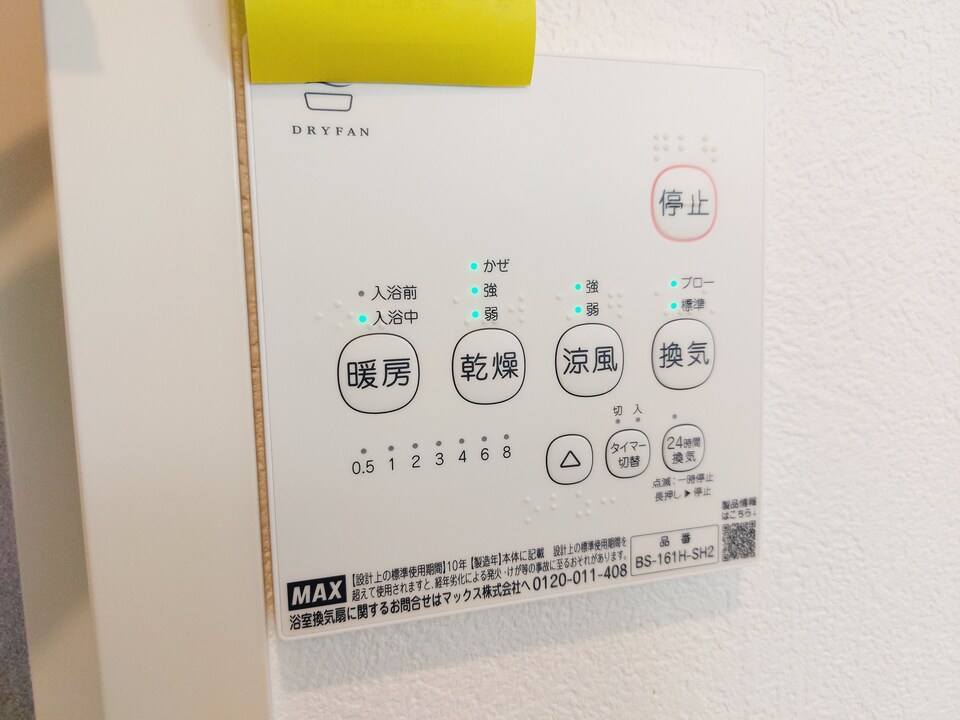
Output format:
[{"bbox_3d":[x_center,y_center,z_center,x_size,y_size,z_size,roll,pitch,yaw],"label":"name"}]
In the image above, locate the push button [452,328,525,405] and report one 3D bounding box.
[{"bbox_3d":[0.002,0.001,0.142,0.017,0.016,0.002,-3,6,-16],"label":"push button"}]

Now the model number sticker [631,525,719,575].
[{"bbox_3d":[0.047,0.046,0.159,0.024,0.010,0.001,-3,6,-16],"label":"model number sticker"}]

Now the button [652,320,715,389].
[{"bbox_3d":[0.048,-0.001,0.155,0.017,0.016,0.002,-3,6,-16],"label":"button"}]

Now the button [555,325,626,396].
[{"bbox_3d":[0.025,0.000,0.148,0.017,0.016,0.002,-3,6,-16],"label":"button"}]

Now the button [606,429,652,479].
[{"bbox_3d":[0.034,0.022,0.153,0.011,0.011,0.002,-3,6,-16],"label":"button"}]

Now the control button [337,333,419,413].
[{"bbox_3d":[-0.020,0.003,0.135,0.017,0.016,0.002,-3,6,-16],"label":"control button"}]

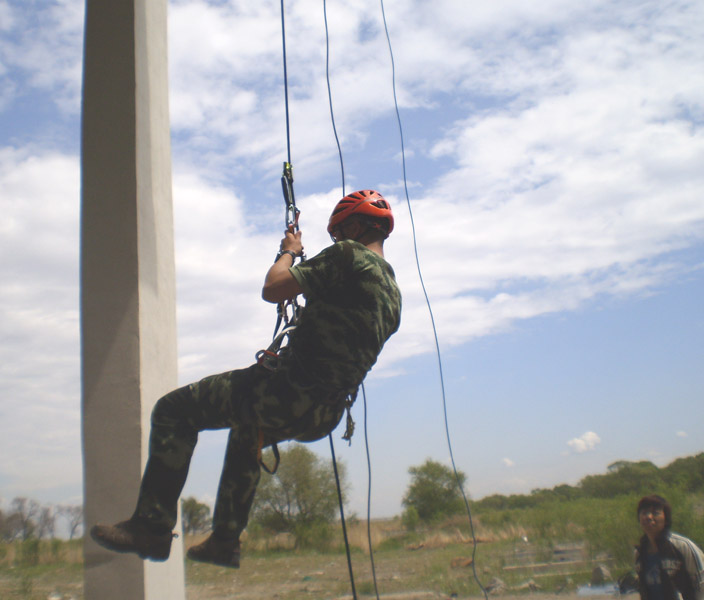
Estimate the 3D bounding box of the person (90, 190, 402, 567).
[{"bbox_3d":[-0.325,0.245,2.900,0.950,1.310,0.570,-11,-16,25],"label":"person"}]

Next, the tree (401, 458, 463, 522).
[{"bbox_3d":[8.032,18.775,82.000,6.100,6.300,5.800,-4,-15,0],"label":"tree"}]

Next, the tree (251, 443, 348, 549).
[{"bbox_3d":[-3.305,11.809,50.000,6.000,6.300,5.600,-4,-15,0],"label":"tree"}]

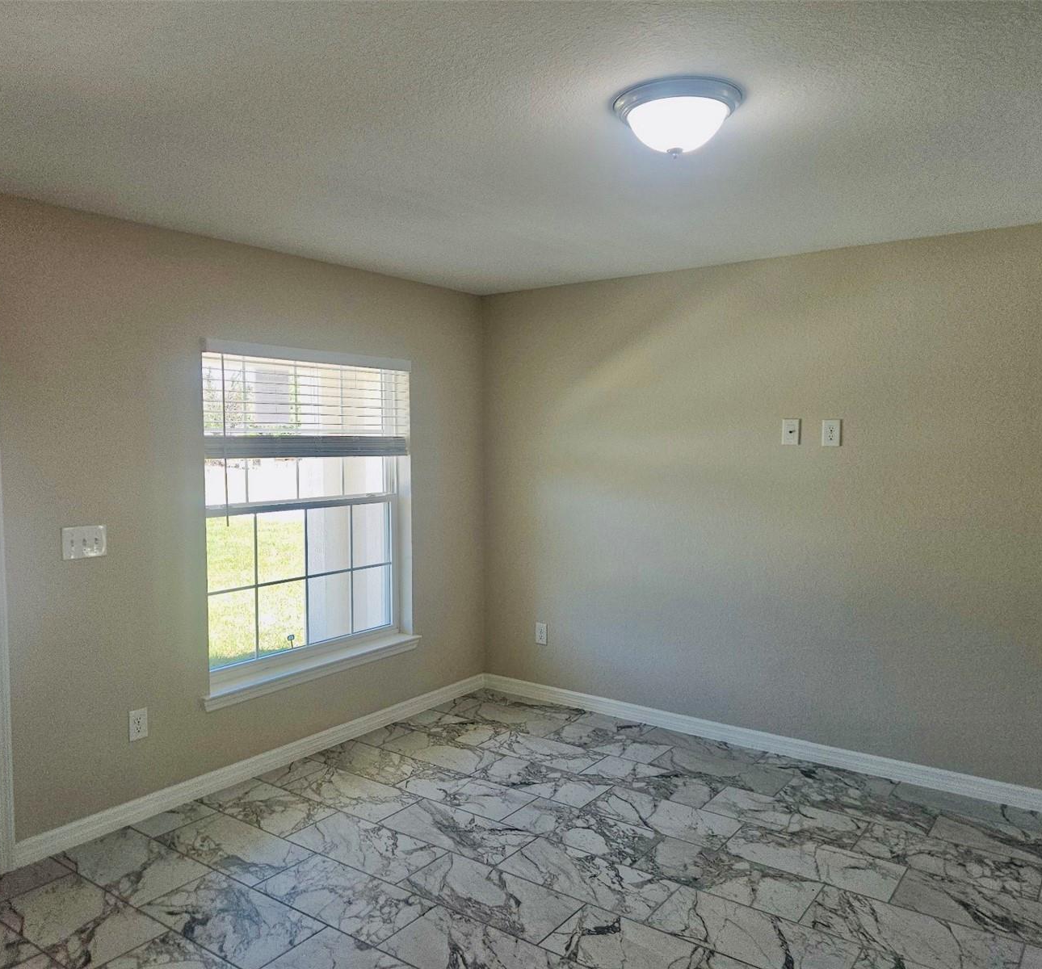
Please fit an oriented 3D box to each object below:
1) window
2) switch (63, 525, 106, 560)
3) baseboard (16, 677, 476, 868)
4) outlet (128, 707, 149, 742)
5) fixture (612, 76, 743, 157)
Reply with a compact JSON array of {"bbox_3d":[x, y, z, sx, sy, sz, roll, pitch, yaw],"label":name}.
[{"bbox_3d":[-1.029,0.152,4.308,0.140,1.625,1.377,2,4,36],"label":"window"},{"bbox_3d":[-1.687,0.226,3.332,0.016,0.121,0.167,2,4,36],"label":"switch"},{"bbox_3d":[-1.044,1.302,4.271,0.015,0.090,2.771,2,4,36],"label":"baseboard"},{"bbox_3d":[-1.570,0.991,3.538,0.010,0.124,0.078,2,4,36],"label":"outlet"},{"bbox_3d":[0.405,-0.918,2.224,0.330,0.142,0.330,0,3,0],"label":"fixture"}]

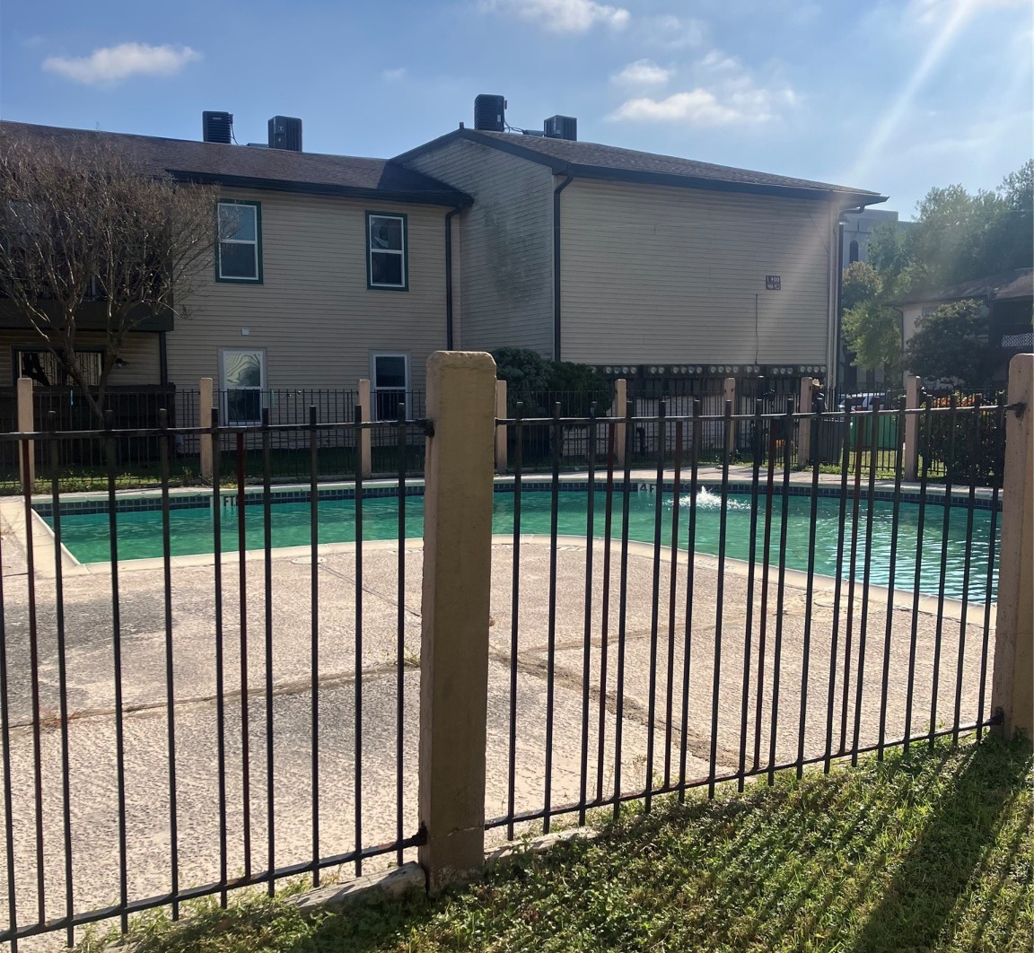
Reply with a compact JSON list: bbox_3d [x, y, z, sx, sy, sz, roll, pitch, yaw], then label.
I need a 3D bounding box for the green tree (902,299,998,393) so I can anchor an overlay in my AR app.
[{"bbox_3d":[17.367,-4.866,44.749,3.750,4.500,3.600,-3,6,-28],"label":"green tree"}]

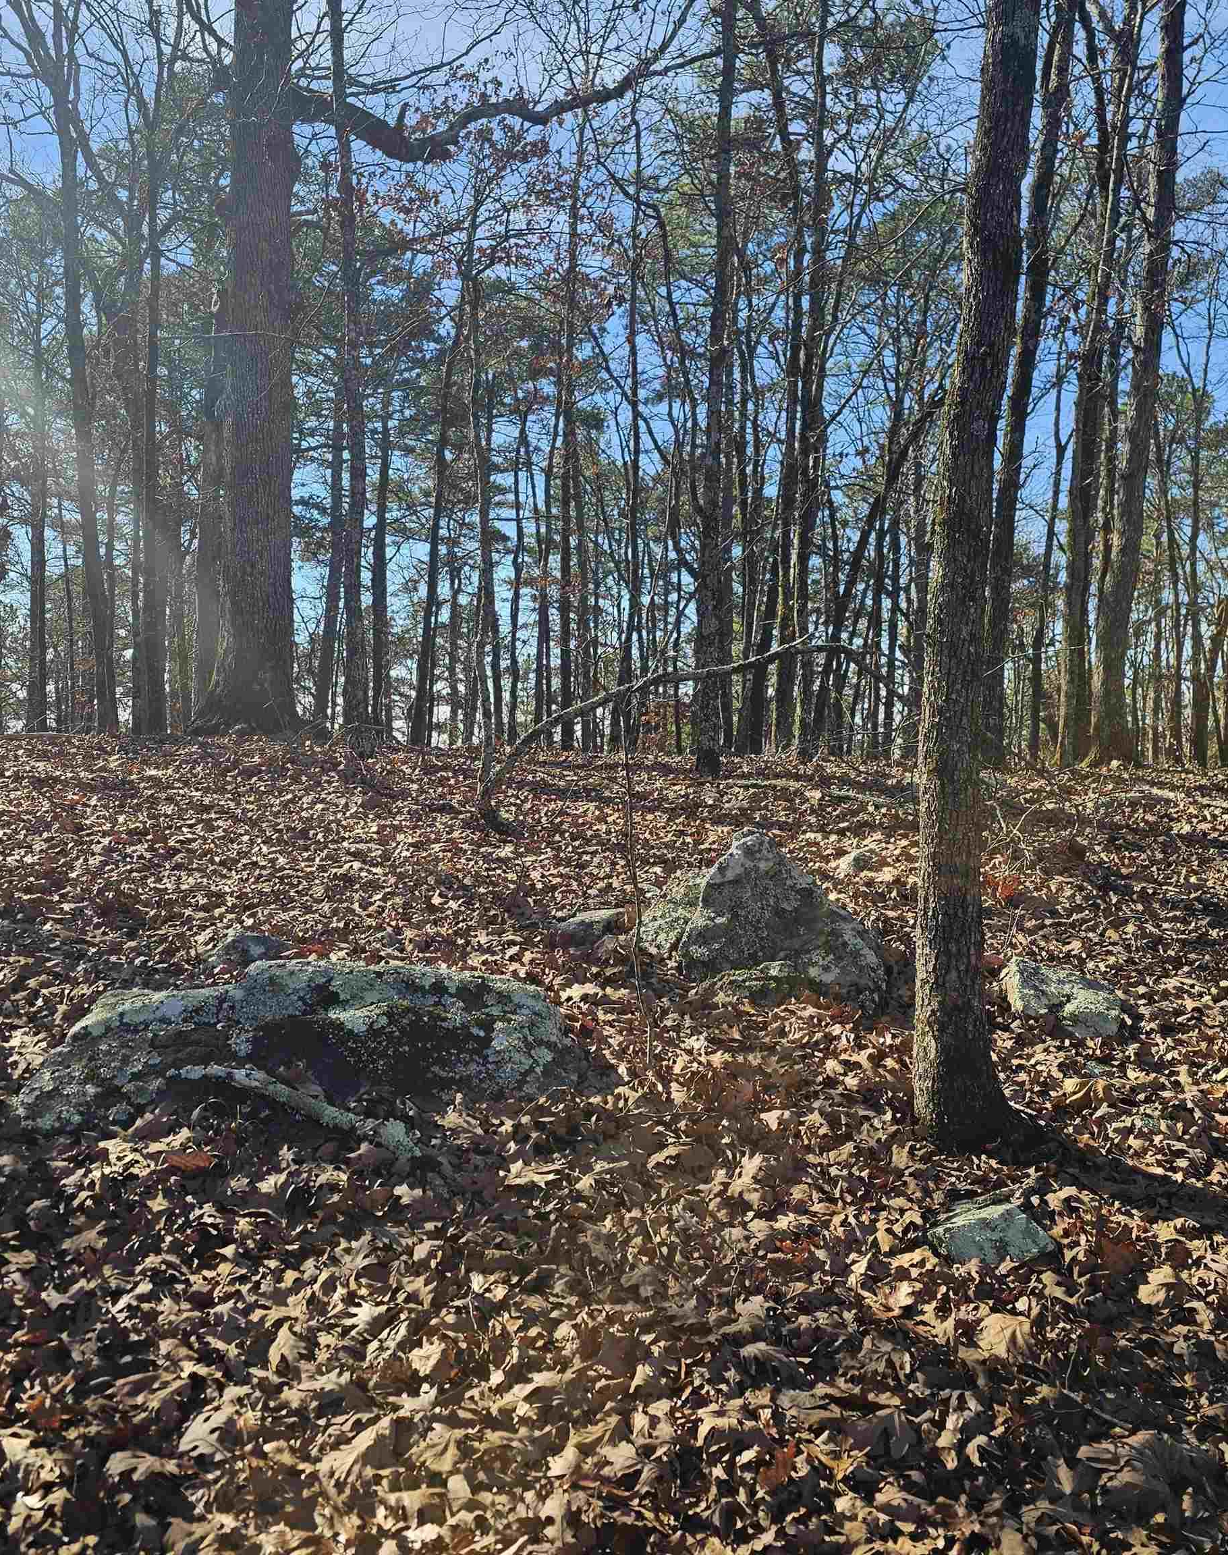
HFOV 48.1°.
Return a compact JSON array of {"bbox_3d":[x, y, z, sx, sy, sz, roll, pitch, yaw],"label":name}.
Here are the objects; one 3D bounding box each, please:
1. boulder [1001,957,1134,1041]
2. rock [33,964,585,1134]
[{"bbox_3d":[1.745,0.843,5.300,0.470,0.240,0.340,1,1,24],"label":"boulder"},{"bbox_3d":[-0.979,0.848,4.550,1.750,0.470,0.800,1,1,-12],"label":"rock"}]

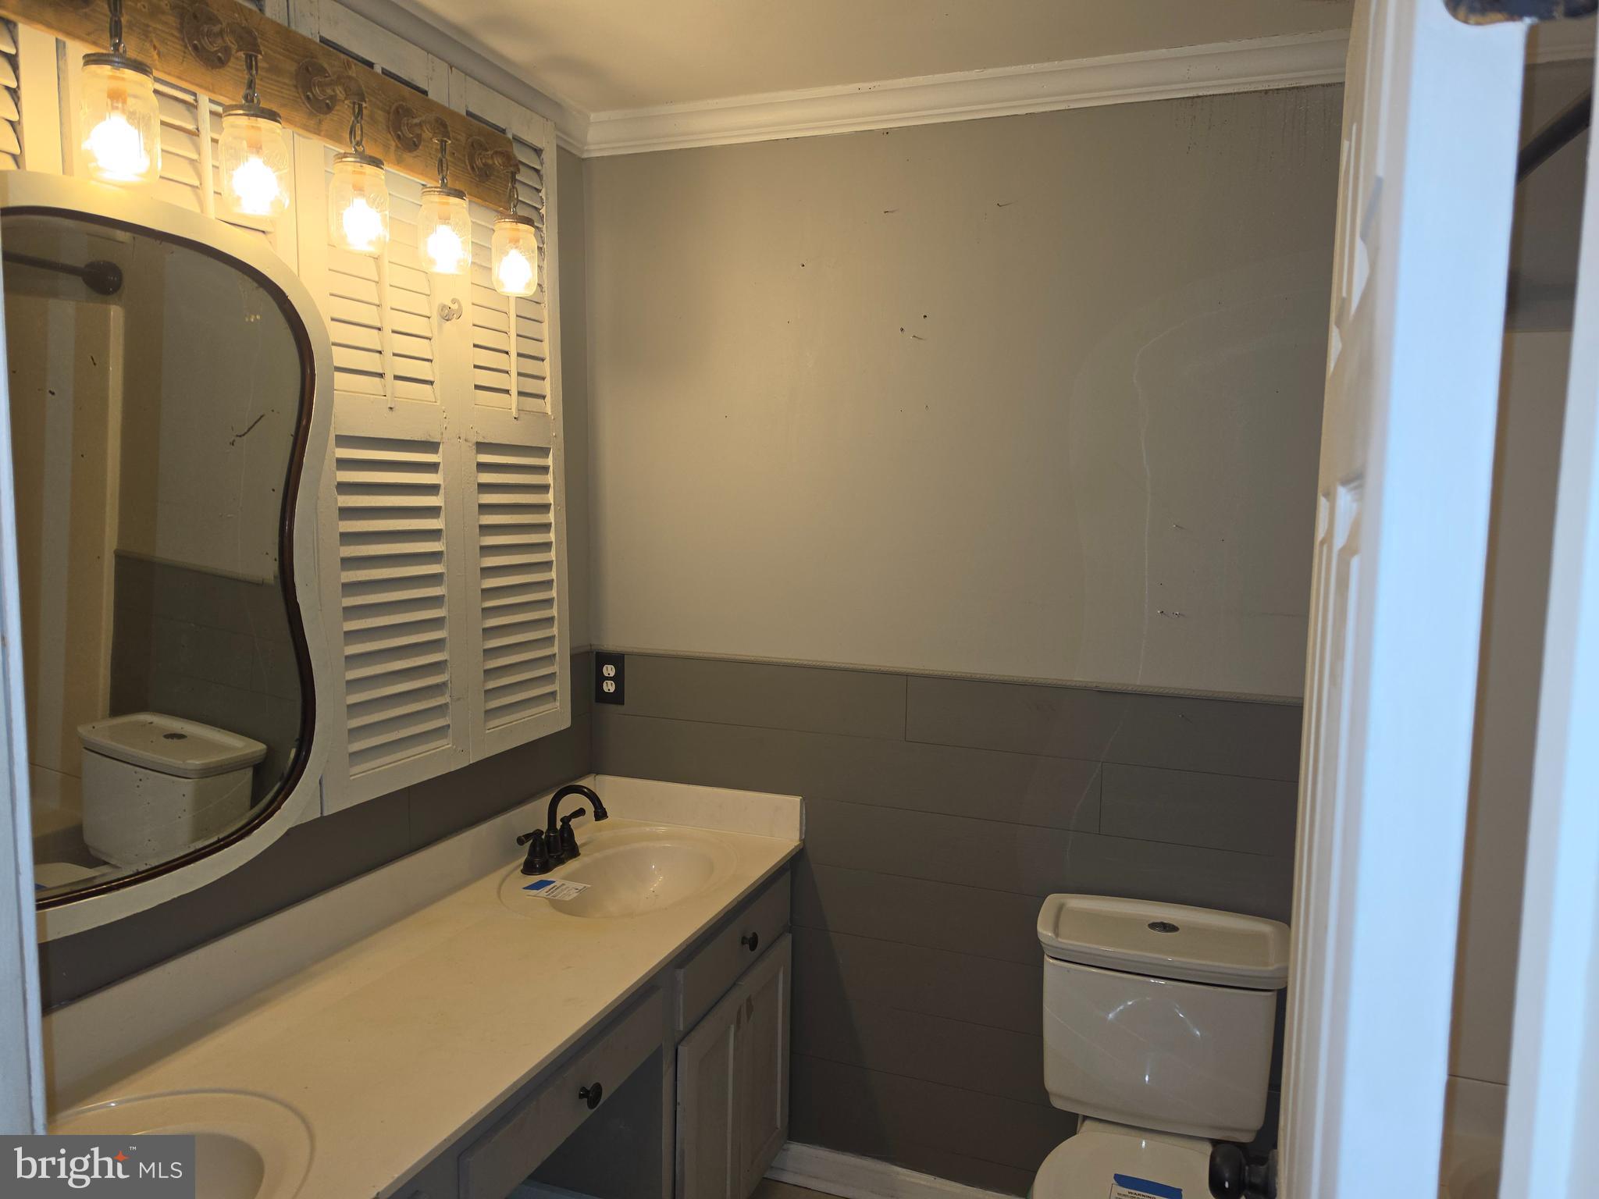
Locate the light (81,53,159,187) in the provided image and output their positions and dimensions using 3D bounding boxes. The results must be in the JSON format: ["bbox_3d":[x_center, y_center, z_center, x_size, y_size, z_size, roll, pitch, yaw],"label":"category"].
[{"bbox_3d":[-0.818,-0.579,1.282,0.084,0.133,0.084,3,7,22],"label":"light"}]

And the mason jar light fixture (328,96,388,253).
[{"bbox_3d":[-0.674,-0.650,1.631,0.084,0.221,0.084,3,7,22],"label":"mason jar light fixture"}]

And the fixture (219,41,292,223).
[{"bbox_3d":[-0.747,-0.640,1.453,0.084,0.214,0.084,3,7,22],"label":"fixture"}]

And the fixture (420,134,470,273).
[{"bbox_3d":[-0.603,-0.673,1.806,0.084,0.223,0.084,3,7,22],"label":"fixture"}]

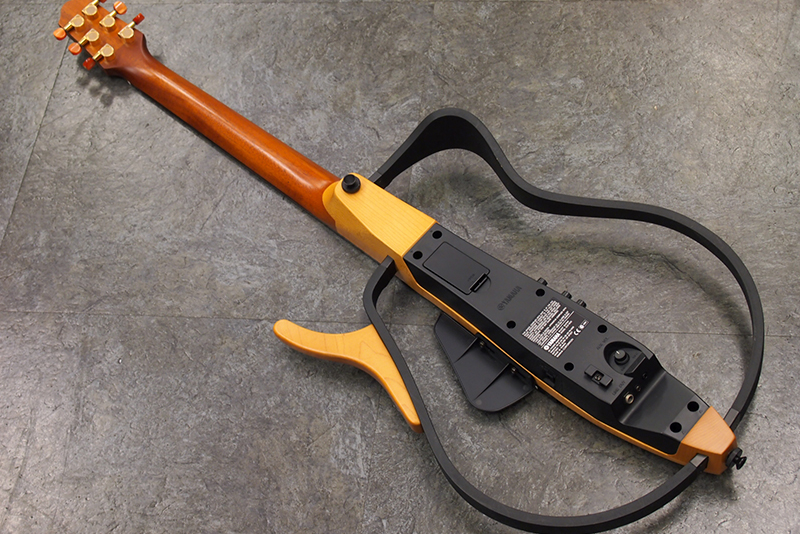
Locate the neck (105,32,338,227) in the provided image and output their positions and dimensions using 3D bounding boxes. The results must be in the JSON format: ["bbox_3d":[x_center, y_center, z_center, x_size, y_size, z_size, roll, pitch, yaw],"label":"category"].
[{"bbox_3d":[-0.195,-0.160,1.528,0.370,0.032,0.063,35,69,27],"label":"neck"}]

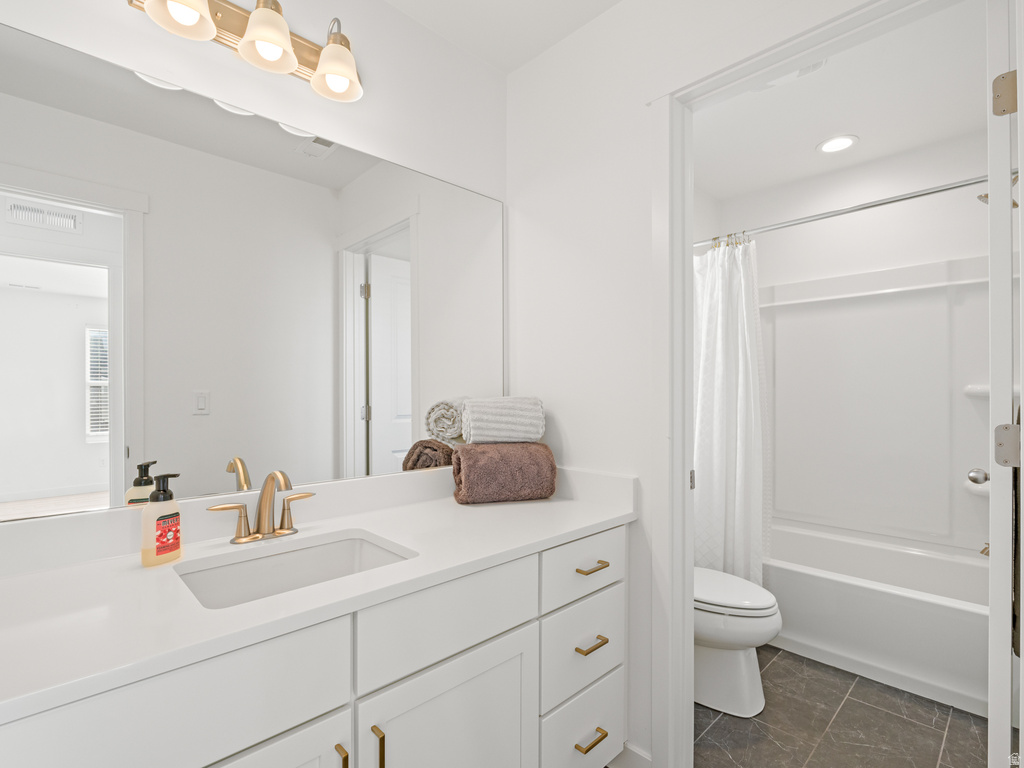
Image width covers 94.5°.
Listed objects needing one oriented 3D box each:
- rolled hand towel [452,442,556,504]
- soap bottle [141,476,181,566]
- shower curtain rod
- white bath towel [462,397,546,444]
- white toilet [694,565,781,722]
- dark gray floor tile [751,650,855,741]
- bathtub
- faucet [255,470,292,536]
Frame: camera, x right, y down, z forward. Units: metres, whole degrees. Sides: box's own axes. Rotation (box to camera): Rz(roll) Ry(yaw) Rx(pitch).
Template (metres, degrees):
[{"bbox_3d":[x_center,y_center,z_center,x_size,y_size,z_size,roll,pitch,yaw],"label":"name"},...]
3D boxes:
[{"bbox_3d":[-0.031,0.296,1.590,0.310,0.175,0.200,0,-1,-16],"label":"rolled hand towel"},{"bbox_3d":[-0.731,0.282,0.995,0.060,0.182,0.070,0,-1,13],"label":"soap bottle"},{"bbox_3d":[1.398,-0.767,2.220,0.027,0.027,1.520,1,-1,-45],"label":"shower curtain rod"},{"bbox_3d":[-0.033,0.131,1.635,0.260,0.155,0.160,0,-1,-16],"label":"white bath towel"},{"bbox_3d":[0.757,0.894,2.039,0.430,0.740,0.730,1,-1,-42],"label":"white toilet"},{"bbox_3d":[1.181,1.270,1.954,0.600,0.010,0.300,1,-1,-42],"label":"dark gray floor tile"},{"bbox_3d":[1.658,1.056,2.443,0.760,0.430,1.520,1,-1,-45],"label":"bathtub"},{"bbox_3d":[-0.574,0.292,1.145,0.050,0.166,0.140,1,-1,-42],"label":"faucet"}]

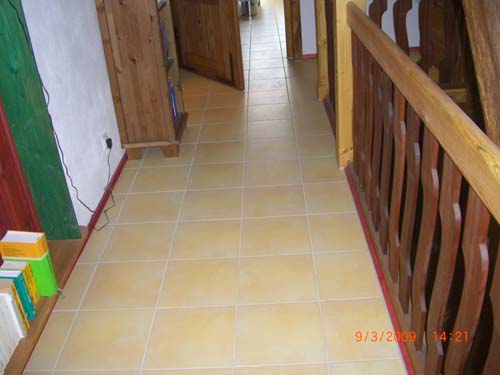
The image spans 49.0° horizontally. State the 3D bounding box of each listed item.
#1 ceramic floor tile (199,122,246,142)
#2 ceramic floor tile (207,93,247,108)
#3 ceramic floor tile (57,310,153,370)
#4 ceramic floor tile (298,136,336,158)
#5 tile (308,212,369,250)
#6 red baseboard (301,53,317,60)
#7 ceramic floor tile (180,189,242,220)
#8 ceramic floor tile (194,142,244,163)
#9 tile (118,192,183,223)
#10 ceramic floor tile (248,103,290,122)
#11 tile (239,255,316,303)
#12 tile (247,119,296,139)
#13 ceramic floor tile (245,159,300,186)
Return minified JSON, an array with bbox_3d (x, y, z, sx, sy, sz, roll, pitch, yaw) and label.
[{"bbox_3d":[-0.192,-0.390,3.893,0.331,0.010,0.331,-3,29,3],"label":"ceramic floor tile"},{"bbox_3d":[-0.183,-0.711,4.481,0.331,0.010,0.331,-3,29,3],"label":"ceramic floor tile"},{"bbox_3d":[-0.555,0.593,2.145,0.331,0.010,0.331,-3,29,3],"label":"ceramic floor tile"},{"bbox_3d":[0.432,-0.258,3.568,0.242,0.010,0.329,-3,29,3],"label":"ceramic floor tile"},{"bbox_3d":[0.399,0.213,2.573,0.237,0.010,0.315,-3,29,2],"label":"tile"},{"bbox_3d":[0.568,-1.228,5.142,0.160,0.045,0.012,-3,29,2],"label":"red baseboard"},{"bbox_3d":[-0.192,0.088,2.803,0.306,0.010,0.306,-3,28,3],"label":"ceramic floor tile"},{"bbox_3d":[-0.184,-0.210,3.351,0.306,0.010,0.306,-3,28,3],"label":"ceramic floor tile"},{"bbox_3d":[-0.538,0.113,3.025,0.329,0.010,0.329,-3,29,3],"label":"tile"},{"bbox_3d":[0.146,-0.568,4.172,0.331,0.010,0.331,-3,29,3],"label":"ceramic floor tile"},{"bbox_3d":[0.110,0.370,2.242,0.306,0.010,0.306,-3,28,3],"label":"tile"},{"bbox_3d":[0.132,-0.375,3.612,0.306,0.010,0.306,-3,28,3],"label":"tile"},{"bbox_3d":[0.126,-0.079,3.147,0.315,0.010,0.315,-3,29,2],"label":"ceramic floor tile"}]

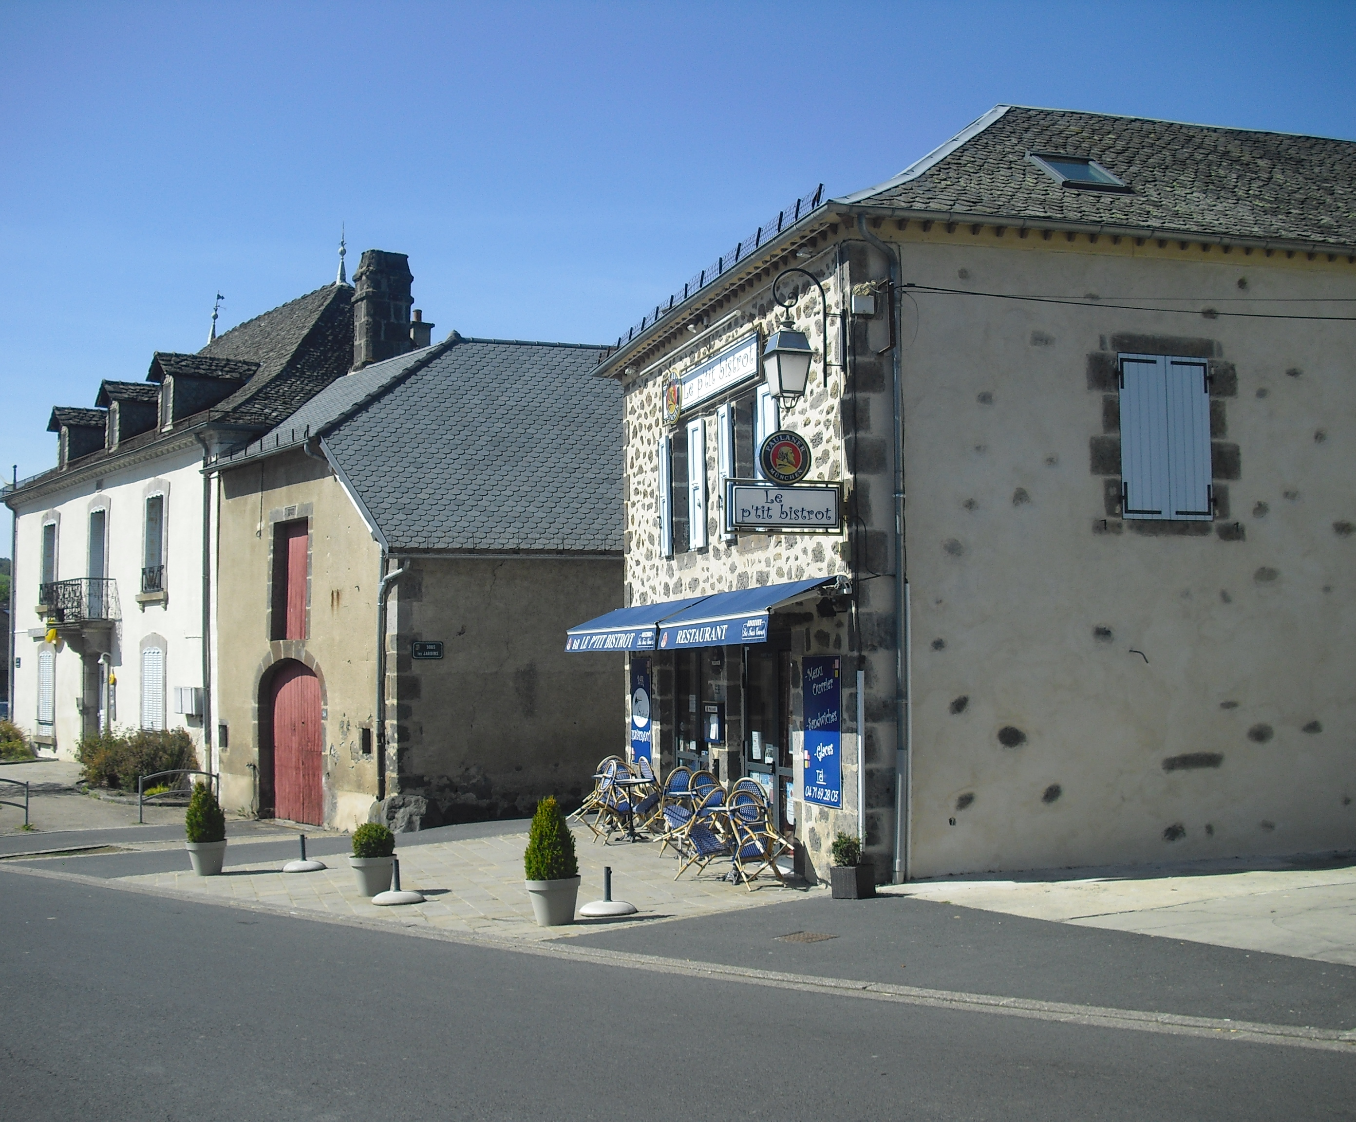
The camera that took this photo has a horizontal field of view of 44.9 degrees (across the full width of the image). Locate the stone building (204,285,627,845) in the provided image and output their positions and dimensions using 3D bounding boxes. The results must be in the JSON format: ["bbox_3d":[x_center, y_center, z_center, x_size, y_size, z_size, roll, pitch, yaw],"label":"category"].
[{"bbox_3d":[-3.199,0.258,28.350,8.000,8.300,8.000,3,-5,-39],"label":"stone building"}]

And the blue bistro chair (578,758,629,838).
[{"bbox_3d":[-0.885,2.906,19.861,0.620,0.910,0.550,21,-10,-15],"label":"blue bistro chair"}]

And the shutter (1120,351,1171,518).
[{"bbox_3d":[4.861,-1.296,17.097,0.560,1.730,0.060,1,-4,-17],"label":"shutter"}]

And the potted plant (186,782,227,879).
[{"bbox_3d":[-5.073,2.860,17.642,0.445,0.980,0.445,0,-4,0],"label":"potted plant"}]

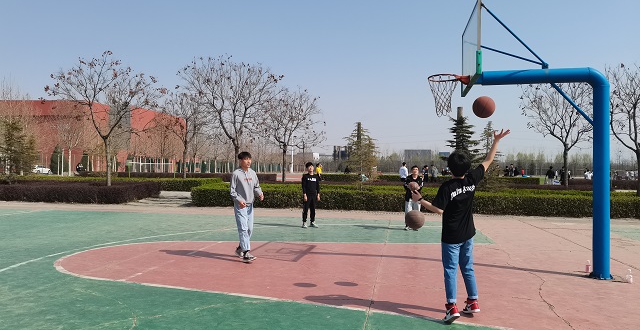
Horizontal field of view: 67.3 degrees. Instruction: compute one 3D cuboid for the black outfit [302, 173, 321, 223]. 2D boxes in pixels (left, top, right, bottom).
[{"bbox_3d":[-0.227,0.882,12.850,0.470,1.340,0.290,1,-1,-10],"label":"black outfit"}]

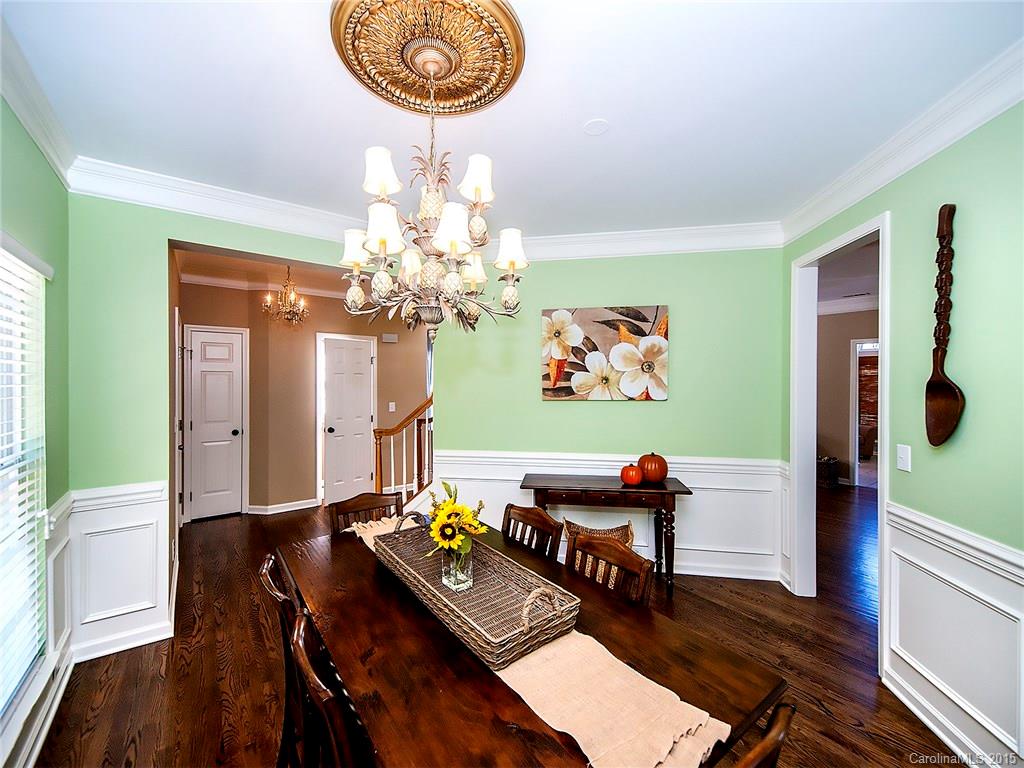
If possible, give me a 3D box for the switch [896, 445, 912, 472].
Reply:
[{"bbox_3d":[1.852,0.352,1.960,0.012,0.118,0.077,0,0,9],"label":"switch"}]

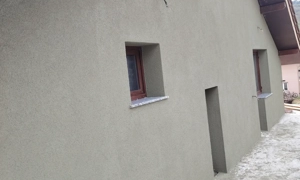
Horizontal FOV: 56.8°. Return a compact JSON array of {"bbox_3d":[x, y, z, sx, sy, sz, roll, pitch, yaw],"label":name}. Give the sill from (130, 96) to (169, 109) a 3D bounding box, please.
[{"bbox_3d":[-0.105,0.126,2.911,0.295,0.030,0.705,-5,3,35],"label":"sill"}]

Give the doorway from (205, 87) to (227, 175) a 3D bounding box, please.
[{"bbox_3d":[0.925,0.669,4.353,0.250,1.404,0.511,-5,3,35],"label":"doorway"}]

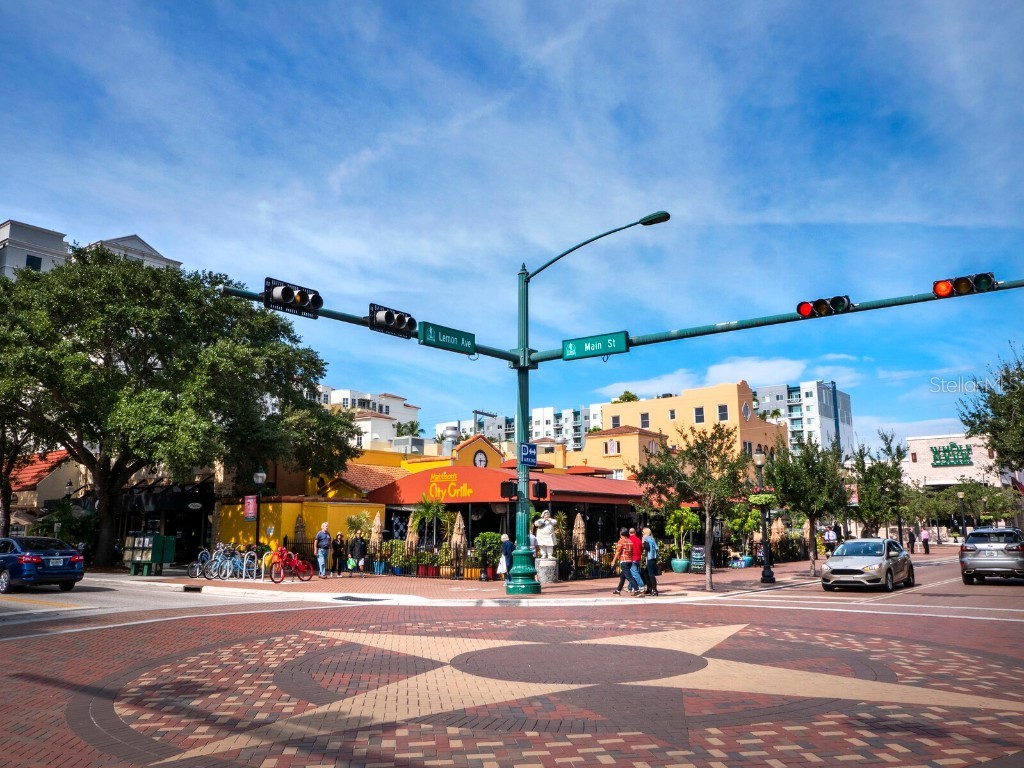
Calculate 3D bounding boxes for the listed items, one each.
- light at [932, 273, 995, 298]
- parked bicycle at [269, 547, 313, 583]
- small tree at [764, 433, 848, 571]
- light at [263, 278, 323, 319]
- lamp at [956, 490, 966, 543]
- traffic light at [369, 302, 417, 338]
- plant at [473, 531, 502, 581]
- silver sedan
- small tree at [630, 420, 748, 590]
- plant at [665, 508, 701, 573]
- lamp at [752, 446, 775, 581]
[{"bbox_3d":[8.591,-1.867,15.750,1.070,0.360,0.400,-8,-13,37],"label":"light"},{"bbox_3d":[-7.089,5.846,26.692,0.580,1.060,1.660,-8,-13,37],"label":"parked bicycle"},{"bbox_3d":[10.690,4.392,30.163,2.906,5.129,2.906,-2,-10,8],"label":"small tree"},{"bbox_3d":[-4.306,-1.677,16.250,0.420,0.585,1.270,-8,-13,37],"label":"light"},{"bbox_3d":[29.012,8.758,53.264,0.450,4.243,0.450,-8,-13,37],"label":"lamp"},{"bbox_3d":[-2.652,-1.396,18.350,0.420,0.585,1.270,-8,-13,37],"label":"traffic light"},{"bbox_3d":[-0.845,5.932,28.610,0.979,1.648,0.928,0,-10,0],"label":"plant"},{"bbox_3d":[10.953,5.505,25.378,1.850,1.470,4.500,-8,-13,37],"label":"silver sedan"},{"bbox_3d":[5.111,3.474,23.715,3.207,4.746,3.047,-2,-10,8],"label":"small tree"},{"bbox_3d":[6.760,6.213,33.086,1.369,2.571,1.309,0,-10,0],"label":"plant"},{"bbox_3d":[7.847,4.012,25.752,0.450,4.243,0.450,-8,-13,37],"label":"lamp"}]

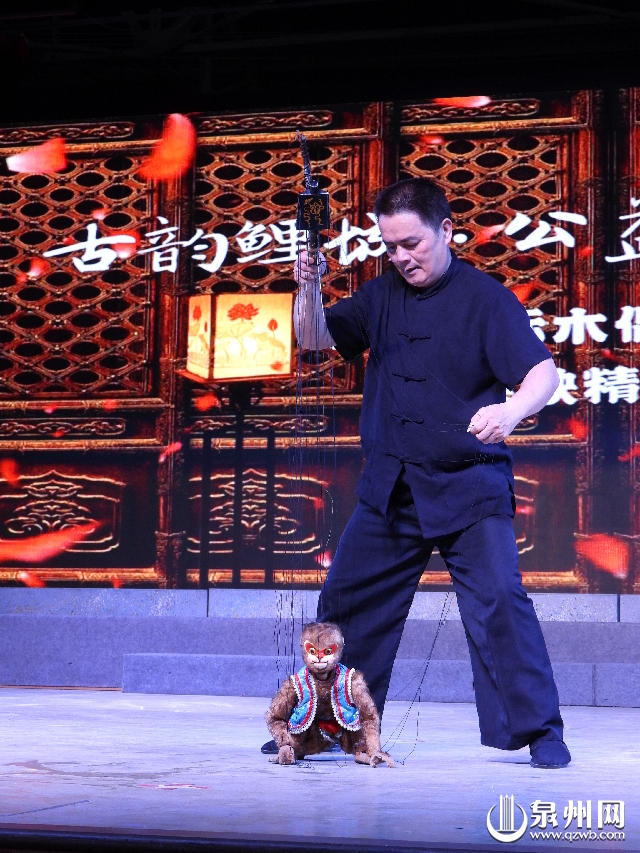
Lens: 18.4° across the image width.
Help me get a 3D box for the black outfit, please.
[{"bbox_3d":[0.308,0.195,5.200,0.670,1.300,0.420,-1,-4,21],"label":"black outfit"}]

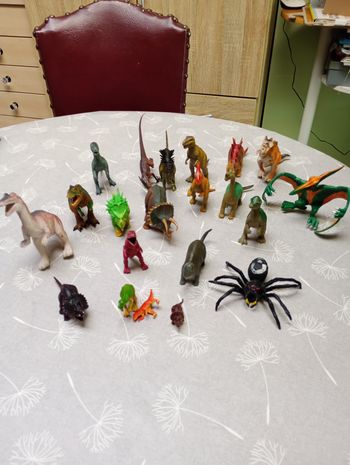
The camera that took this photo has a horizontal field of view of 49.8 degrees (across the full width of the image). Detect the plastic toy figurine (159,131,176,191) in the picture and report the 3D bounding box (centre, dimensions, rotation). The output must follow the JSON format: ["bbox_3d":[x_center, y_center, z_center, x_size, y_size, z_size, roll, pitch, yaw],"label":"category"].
[{"bbox_3d":[-0.017,-0.154,0.807,0.039,0.067,0.146,-4,40,-4],"label":"plastic toy figurine"}]

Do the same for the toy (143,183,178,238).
[{"bbox_3d":[-0.034,-0.057,0.770,0.060,0.079,0.163,-10,40,-11],"label":"toy"}]

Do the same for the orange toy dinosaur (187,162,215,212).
[{"bbox_3d":[0.058,-0.110,0.812,0.055,0.105,0.121,11,41,14],"label":"orange toy dinosaur"}]

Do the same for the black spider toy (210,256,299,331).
[{"bbox_3d":[0.115,0.078,0.542,0.135,0.045,0.103,11,41,14],"label":"black spider toy"}]

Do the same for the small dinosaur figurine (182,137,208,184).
[{"bbox_3d":[0.053,-0.188,0.900,0.053,0.114,0.127,23,45,26],"label":"small dinosaur figurine"}]

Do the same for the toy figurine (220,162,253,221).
[{"bbox_3d":[0.133,-0.108,0.794,0.047,0.123,0.132,16,42,19],"label":"toy figurine"}]

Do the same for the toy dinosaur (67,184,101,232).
[{"bbox_3d":[-0.158,-0.058,0.672,0.049,0.095,0.112,2,40,4],"label":"toy dinosaur"}]

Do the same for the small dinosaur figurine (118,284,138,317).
[{"bbox_3d":[-0.063,0.094,0.529,0.022,0.042,0.049,18,43,21],"label":"small dinosaur figurine"}]

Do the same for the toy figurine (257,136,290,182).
[{"bbox_3d":[0.206,-0.158,0.791,0.047,0.086,0.097,27,47,30],"label":"toy figurine"}]

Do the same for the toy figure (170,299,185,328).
[{"bbox_3d":[0.006,0.125,0.591,0.022,0.025,0.050,2,40,3],"label":"toy figure"}]

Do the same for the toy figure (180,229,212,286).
[{"bbox_3d":[0.043,0.037,0.673,0.038,0.056,0.132,11,41,14],"label":"toy figure"}]

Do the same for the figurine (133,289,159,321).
[{"bbox_3d":[-0.041,0.101,0.535,0.028,0.021,0.052,13,42,17],"label":"figurine"}]

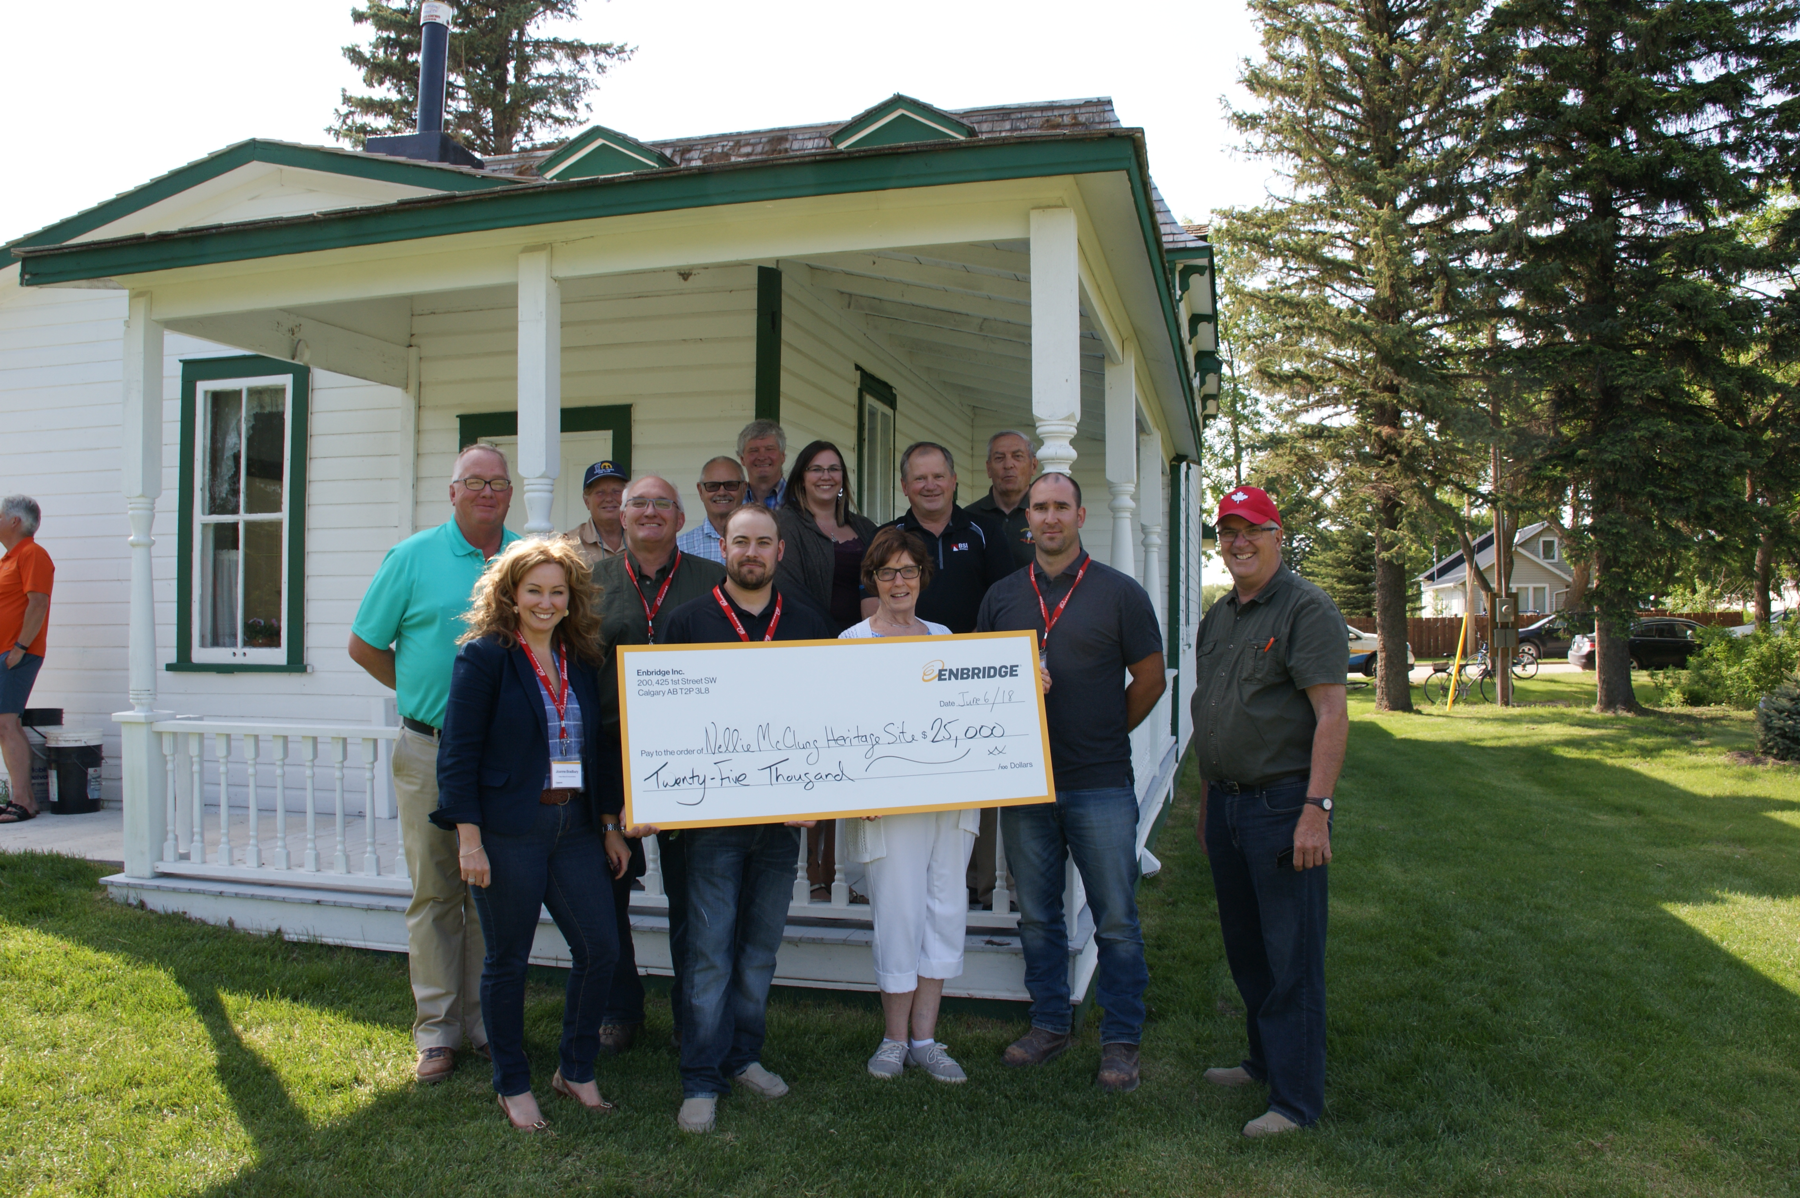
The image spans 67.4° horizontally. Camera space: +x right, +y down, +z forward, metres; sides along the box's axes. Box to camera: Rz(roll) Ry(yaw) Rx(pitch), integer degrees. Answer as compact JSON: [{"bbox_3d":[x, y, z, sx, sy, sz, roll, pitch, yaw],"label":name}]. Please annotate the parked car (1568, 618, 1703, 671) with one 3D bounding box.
[{"bbox_3d":[19.350,1.244,33.600,4.650,1.490,1.800,-1,-1,10],"label":"parked car"}]

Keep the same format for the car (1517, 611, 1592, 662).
[{"bbox_3d":[20.850,1.240,42.300,4.550,1.690,1.830,-1,-1,13],"label":"car"}]

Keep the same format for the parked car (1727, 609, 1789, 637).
[{"bbox_3d":[27.300,1.218,41.400,4.600,1.620,1.850,-1,-1,11],"label":"parked car"}]

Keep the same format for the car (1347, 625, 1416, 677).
[{"bbox_3d":[10.550,1.242,34.500,4.950,1.520,1.880,-1,-1,9],"label":"car"}]

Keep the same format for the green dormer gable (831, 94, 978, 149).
[{"bbox_3d":[0.077,-4.580,13.400,1.470,0.580,0.750,0,-1,14],"label":"green dormer gable"}]

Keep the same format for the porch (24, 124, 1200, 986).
[{"bbox_3d":[-0.396,-0.027,8.531,4.400,2.920,7.790,-1,-1,15],"label":"porch"}]

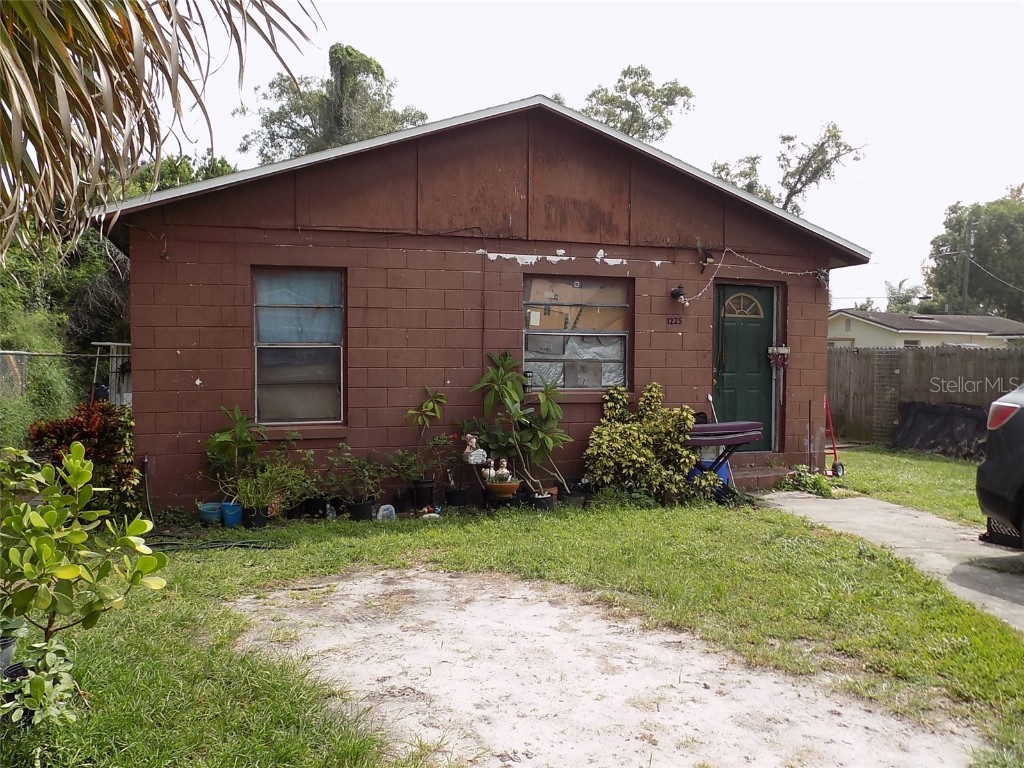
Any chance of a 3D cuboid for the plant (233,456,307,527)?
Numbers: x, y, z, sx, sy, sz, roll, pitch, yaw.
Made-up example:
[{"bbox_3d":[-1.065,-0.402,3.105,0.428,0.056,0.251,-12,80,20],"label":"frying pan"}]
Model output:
[{"bbox_3d":[-2.258,1.019,7.500,0.670,0.700,0.580,0,2,-18],"label":"plant"}]

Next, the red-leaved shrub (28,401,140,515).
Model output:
[{"bbox_3d":[-4.049,0.728,7.600,1.000,1.120,0.920,0,2,-18],"label":"red-leaved shrub"}]

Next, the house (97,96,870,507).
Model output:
[{"bbox_3d":[-1.301,-0.994,13.308,8.534,4.277,10.400,0,2,-18],"label":"house"}]

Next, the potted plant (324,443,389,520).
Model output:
[{"bbox_3d":[-1.509,0.952,7.800,0.630,0.770,0.560,0,2,-18],"label":"potted plant"}]

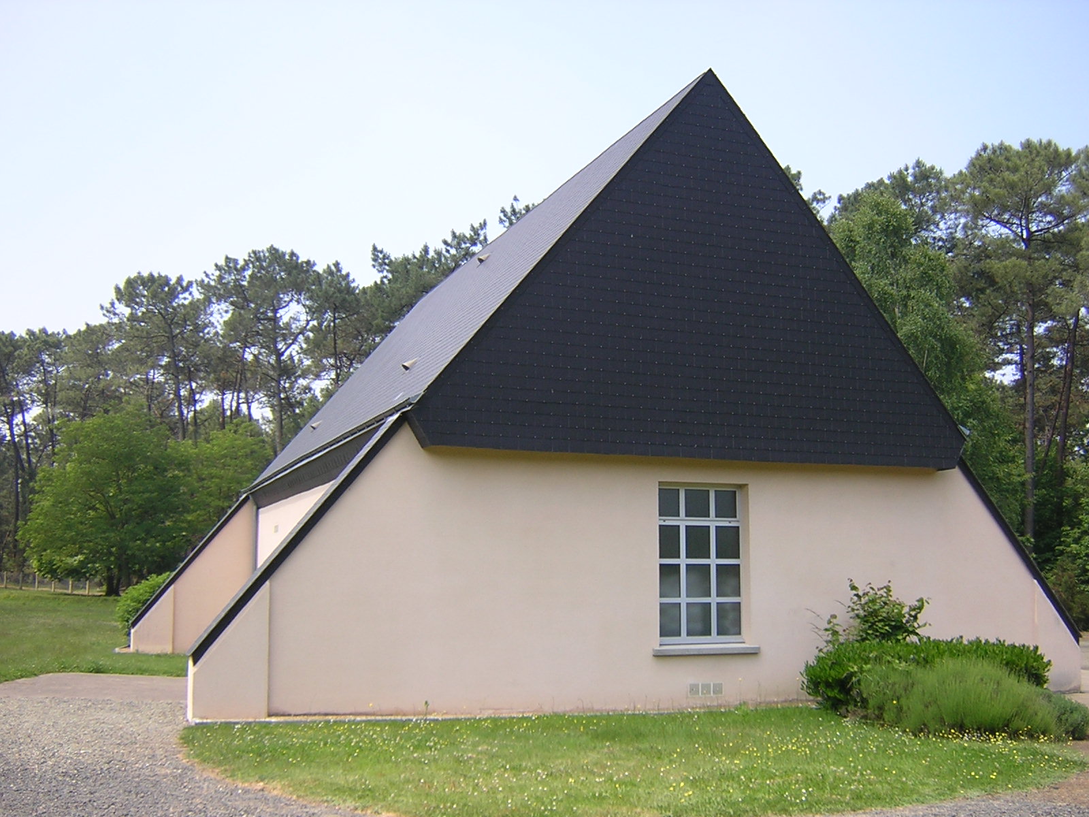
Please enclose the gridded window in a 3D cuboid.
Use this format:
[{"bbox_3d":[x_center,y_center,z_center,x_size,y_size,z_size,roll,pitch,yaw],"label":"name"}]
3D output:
[{"bbox_3d":[2.155,2.209,15.896,1.380,2.160,0.130,3,-9,-20],"label":"gridded window"}]

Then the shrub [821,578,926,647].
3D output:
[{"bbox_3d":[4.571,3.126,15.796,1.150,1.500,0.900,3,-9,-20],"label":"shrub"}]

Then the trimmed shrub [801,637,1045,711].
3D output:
[{"bbox_3d":[5.153,3.577,15.298,3.050,0.900,1.250,3,-9,-20],"label":"trimmed shrub"}]

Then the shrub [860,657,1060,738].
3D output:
[{"bbox_3d":[4.910,3.374,13.513,2.200,0.760,1.350,-2,-9,15],"label":"shrub"}]

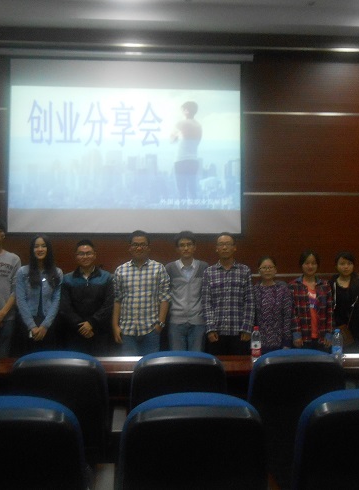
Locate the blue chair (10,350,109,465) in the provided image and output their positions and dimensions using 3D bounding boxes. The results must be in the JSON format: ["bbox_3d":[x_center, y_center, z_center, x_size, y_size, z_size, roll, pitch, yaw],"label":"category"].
[{"bbox_3d":[-0.620,1.035,3.092,0.540,0.980,0.600,0,-2,-4],"label":"blue chair"}]

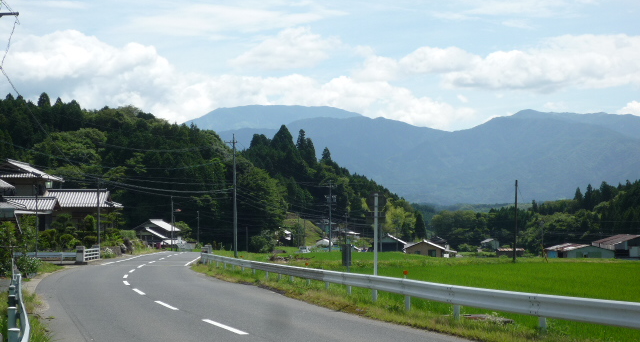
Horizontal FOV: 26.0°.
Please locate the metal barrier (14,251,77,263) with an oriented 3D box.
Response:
[{"bbox_3d":[-17.817,5.673,90.000,4.100,0.792,0.200,0,-3,0],"label":"metal barrier"}]

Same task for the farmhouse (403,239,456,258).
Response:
[{"bbox_3d":[20.170,14.376,254.250,9.200,3.447,8.500,0,-3,0],"label":"farmhouse"}]

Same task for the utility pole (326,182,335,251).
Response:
[{"bbox_3d":[1.582,6.764,205.000,1.300,10.719,0.500,0,-3,0],"label":"utility pole"}]

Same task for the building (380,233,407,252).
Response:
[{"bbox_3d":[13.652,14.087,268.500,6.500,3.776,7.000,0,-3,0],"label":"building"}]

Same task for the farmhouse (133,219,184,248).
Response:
[{"bbox_3d":[-26.017,10.167,222.000,7.000,4.803,8.000,0,-3,8],"label":"farmhouse"}]

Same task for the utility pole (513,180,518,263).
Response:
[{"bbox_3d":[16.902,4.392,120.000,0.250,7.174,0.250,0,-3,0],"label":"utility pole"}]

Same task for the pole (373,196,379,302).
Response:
[{"bbox_3d":[1.376,1.884,34.200,0.100,2.659,0.100,0,-3,0],"label":"pole"}]

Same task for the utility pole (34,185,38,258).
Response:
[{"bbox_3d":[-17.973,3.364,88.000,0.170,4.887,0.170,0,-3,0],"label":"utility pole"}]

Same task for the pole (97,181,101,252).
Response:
[{"bbox_3d":[-16.591,3.544,104.000,0.250,5.888,0.250,0,-3,0],"label":"pole"}]

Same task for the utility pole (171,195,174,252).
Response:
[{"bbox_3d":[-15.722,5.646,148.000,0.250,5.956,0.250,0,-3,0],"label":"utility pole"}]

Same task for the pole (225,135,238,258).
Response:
[{"bbox_3d":[-8.276,2.473,135.000,1.200,11.956,0.400,0,-3,0],"label":"pole"}]

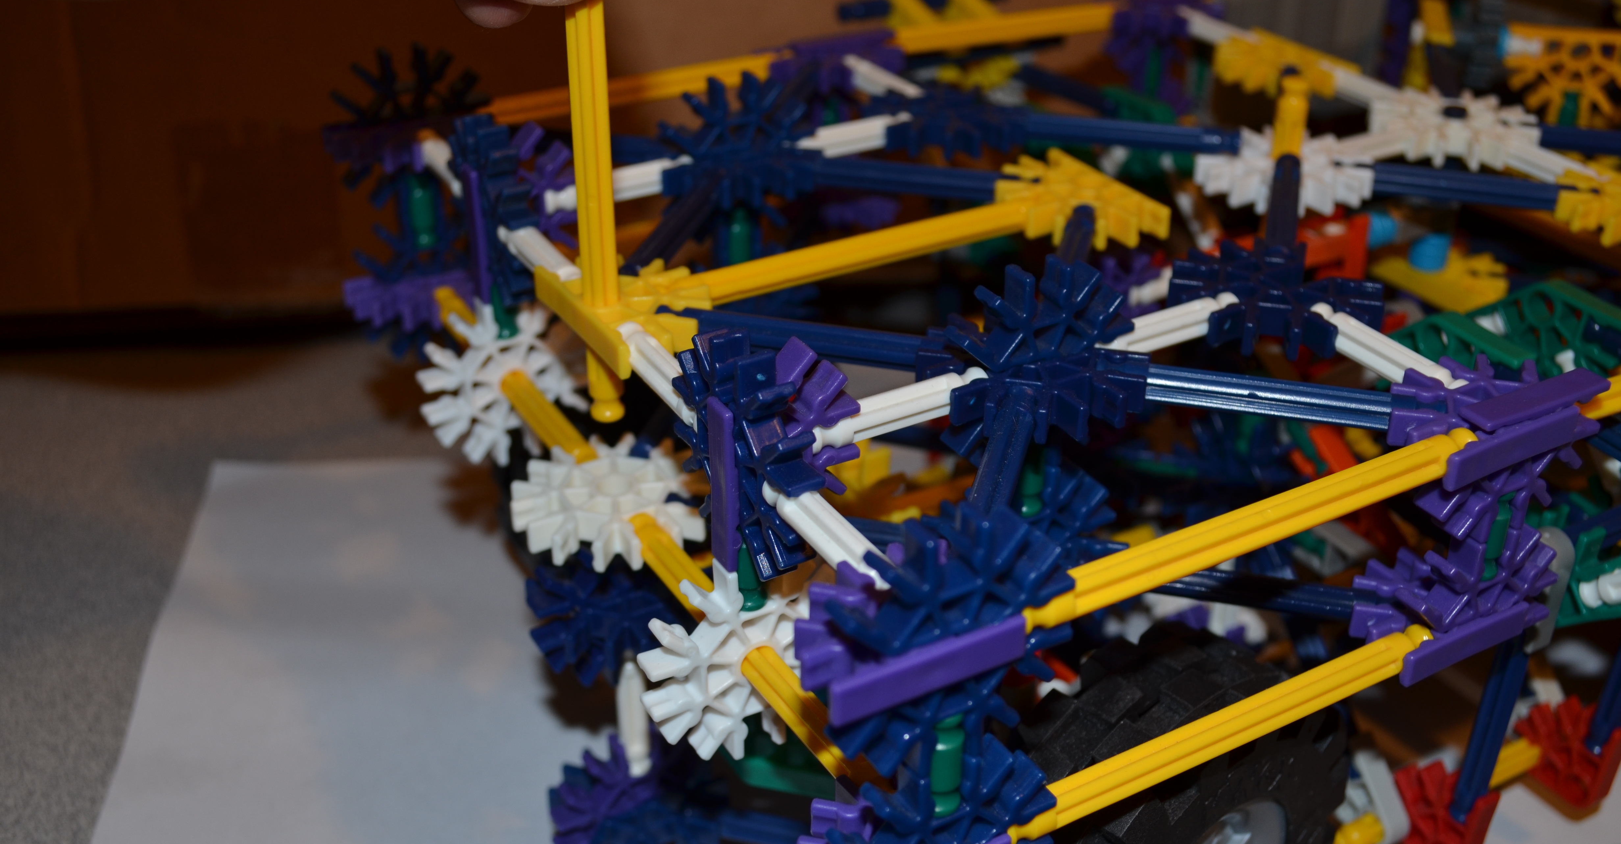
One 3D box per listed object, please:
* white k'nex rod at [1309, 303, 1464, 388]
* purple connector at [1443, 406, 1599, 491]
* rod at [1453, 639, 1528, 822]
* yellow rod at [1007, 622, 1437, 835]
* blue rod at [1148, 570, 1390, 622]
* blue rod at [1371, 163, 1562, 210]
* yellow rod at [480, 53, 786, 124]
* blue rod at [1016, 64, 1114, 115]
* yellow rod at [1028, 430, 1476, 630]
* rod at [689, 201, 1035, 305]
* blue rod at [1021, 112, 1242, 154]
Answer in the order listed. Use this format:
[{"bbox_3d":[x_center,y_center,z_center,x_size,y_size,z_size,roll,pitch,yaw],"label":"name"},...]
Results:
[{"bbox_3d":[0.095,-0.011,0.289,0.006,0.006,0.033,-17,36,-27],"label":"white k'nex rod"},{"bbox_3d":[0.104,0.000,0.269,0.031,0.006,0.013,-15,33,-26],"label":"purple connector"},{"bbox_3d":[0.124,0.054,0.322,0.006,0.051,0.006,-17,36,-24],"label":"rod"},{"bbox_3d":[0.063,0.046,0.265,0.086,0.006,0.006,-17,34,-25],"label":"yellow rod"},{"bbox_3d":[0.072,0.028,0.296,0.052,0.006,0.006,7,30,13],"label":"blue rod"},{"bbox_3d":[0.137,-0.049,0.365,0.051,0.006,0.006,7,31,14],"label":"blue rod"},{"bbox_3d":[-0.043,-0.078,0.405,0.084,0.006,0.006,-16,34,-25],"label":"yellow rod"},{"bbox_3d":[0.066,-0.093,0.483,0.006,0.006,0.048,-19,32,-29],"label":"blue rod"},{"bbox_3d":[0.063,0.014,0.247,0.086,0.006,0.006,-17,34,-25],"label":"yellow rod"},{"bbox_3d":[0.010,-0.031,0.324,0.085,0.006,0.006,-15,33,-25],"label":"rod"},{"bbox_3d":[0.066,-0.062,0.380,0.053,0.006,0.006,10,31,12],"label":"blue rod"}]

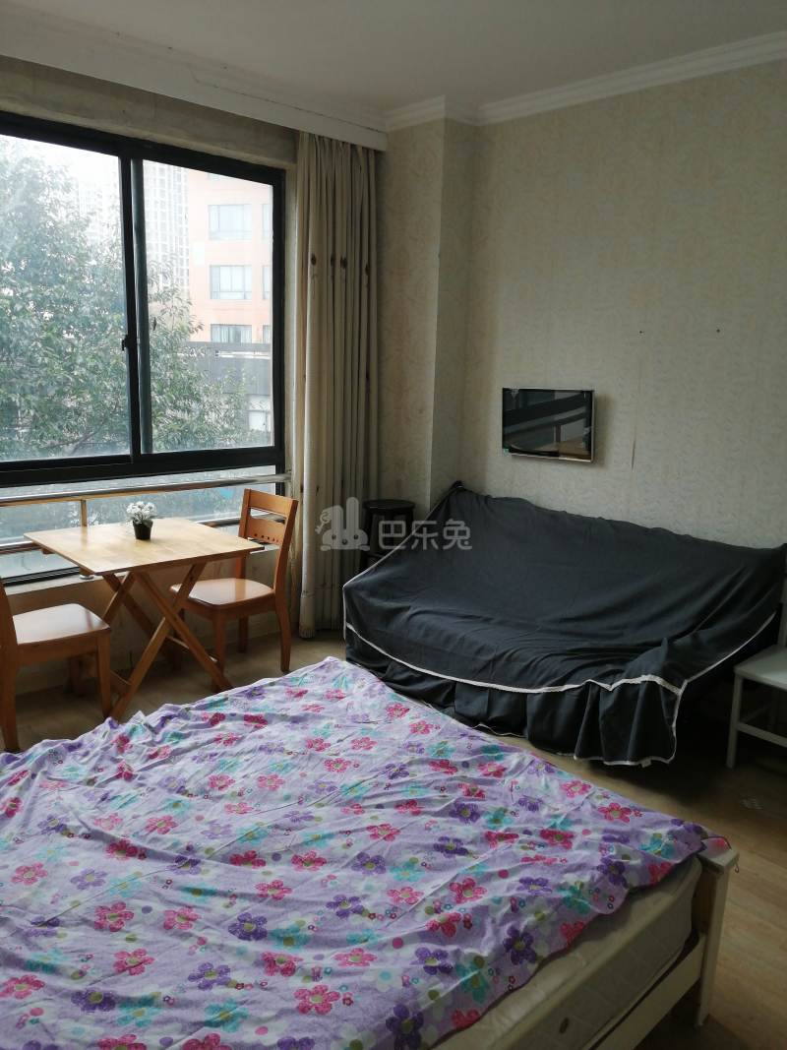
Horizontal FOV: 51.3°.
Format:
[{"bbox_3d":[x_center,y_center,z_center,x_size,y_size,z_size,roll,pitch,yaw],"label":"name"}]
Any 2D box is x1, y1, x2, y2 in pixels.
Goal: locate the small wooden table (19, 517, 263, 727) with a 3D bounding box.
[{"bbox_3d":[-1.173,0.436,3.886,0.789,0.734,0.785,-9,16,-42],"label":"small wooden table"}]

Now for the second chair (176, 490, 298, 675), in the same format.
[{"bbox_3d":[-0.805,0.308,4.139,0.412,0.904,0.478,14,17,43],"label":"second chair"}]

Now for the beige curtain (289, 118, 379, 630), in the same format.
[{"bbox_3d":[-0.313,-0.715,4.550,0.555,2.677,0.145,-9,16,-42],"label":"beige curtain"}]

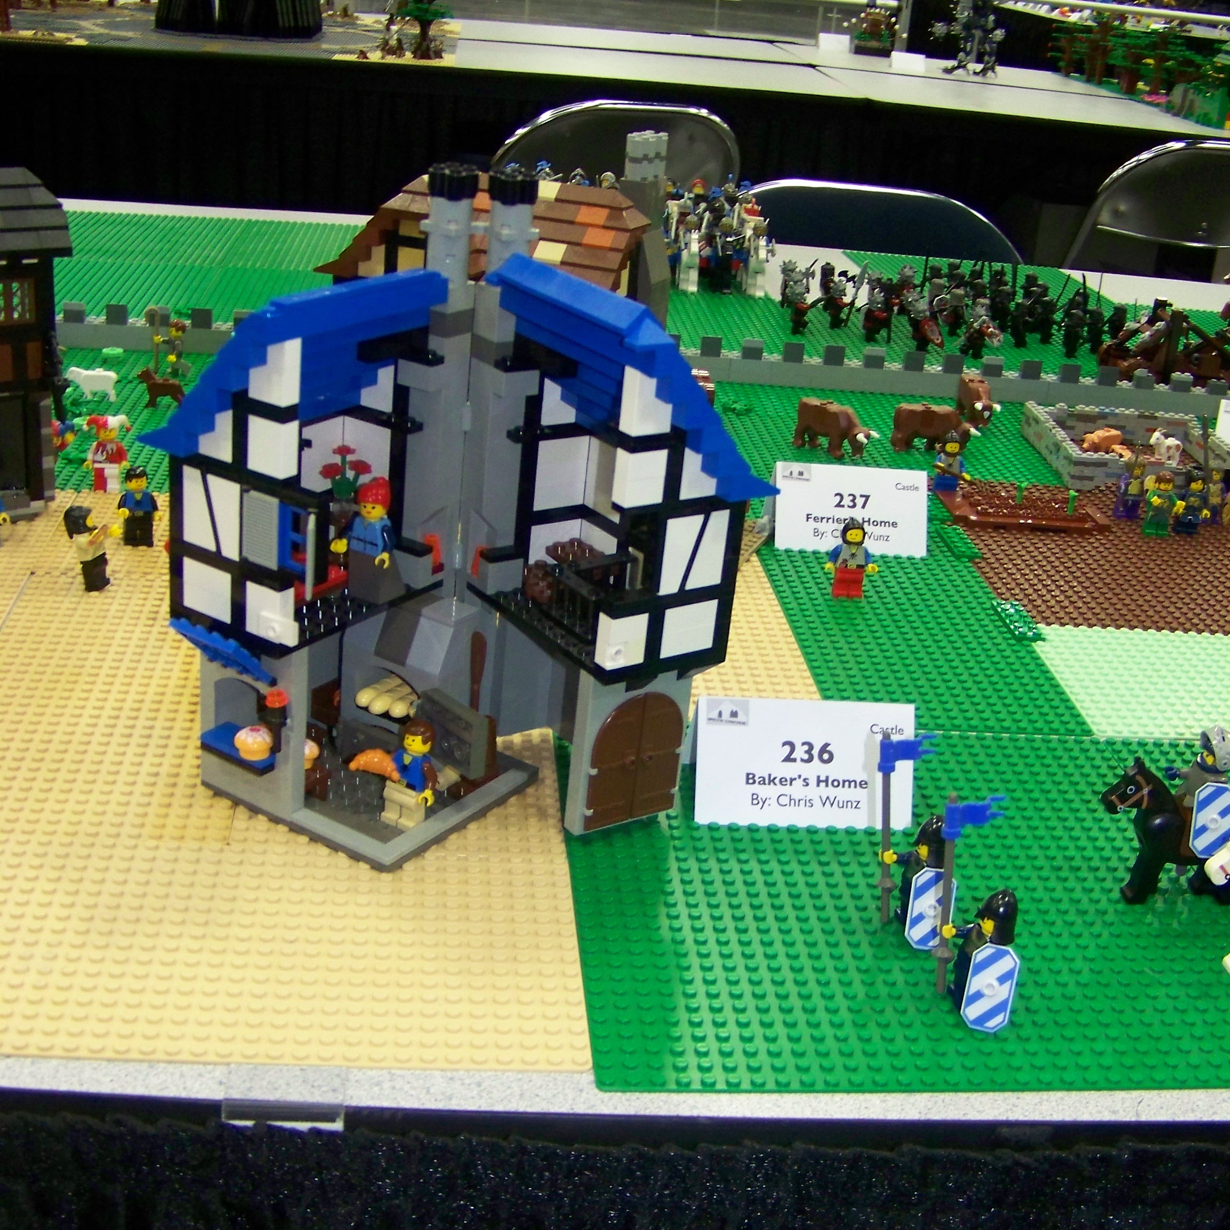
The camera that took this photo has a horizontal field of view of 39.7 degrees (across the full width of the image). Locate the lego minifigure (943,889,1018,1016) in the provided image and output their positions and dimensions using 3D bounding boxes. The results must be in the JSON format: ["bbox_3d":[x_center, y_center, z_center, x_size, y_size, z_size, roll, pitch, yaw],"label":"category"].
[{"bbox_3d":[0.121,0.113,0.572,0.021,0.048,0.028,2,23,-6],"label":"lego minifigure"}]

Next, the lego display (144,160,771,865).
[{"bbox_3d":[-0.059,-0.046,0.649,0.236,0.243,0.152,4,23,-4],"label":"lego display"}]

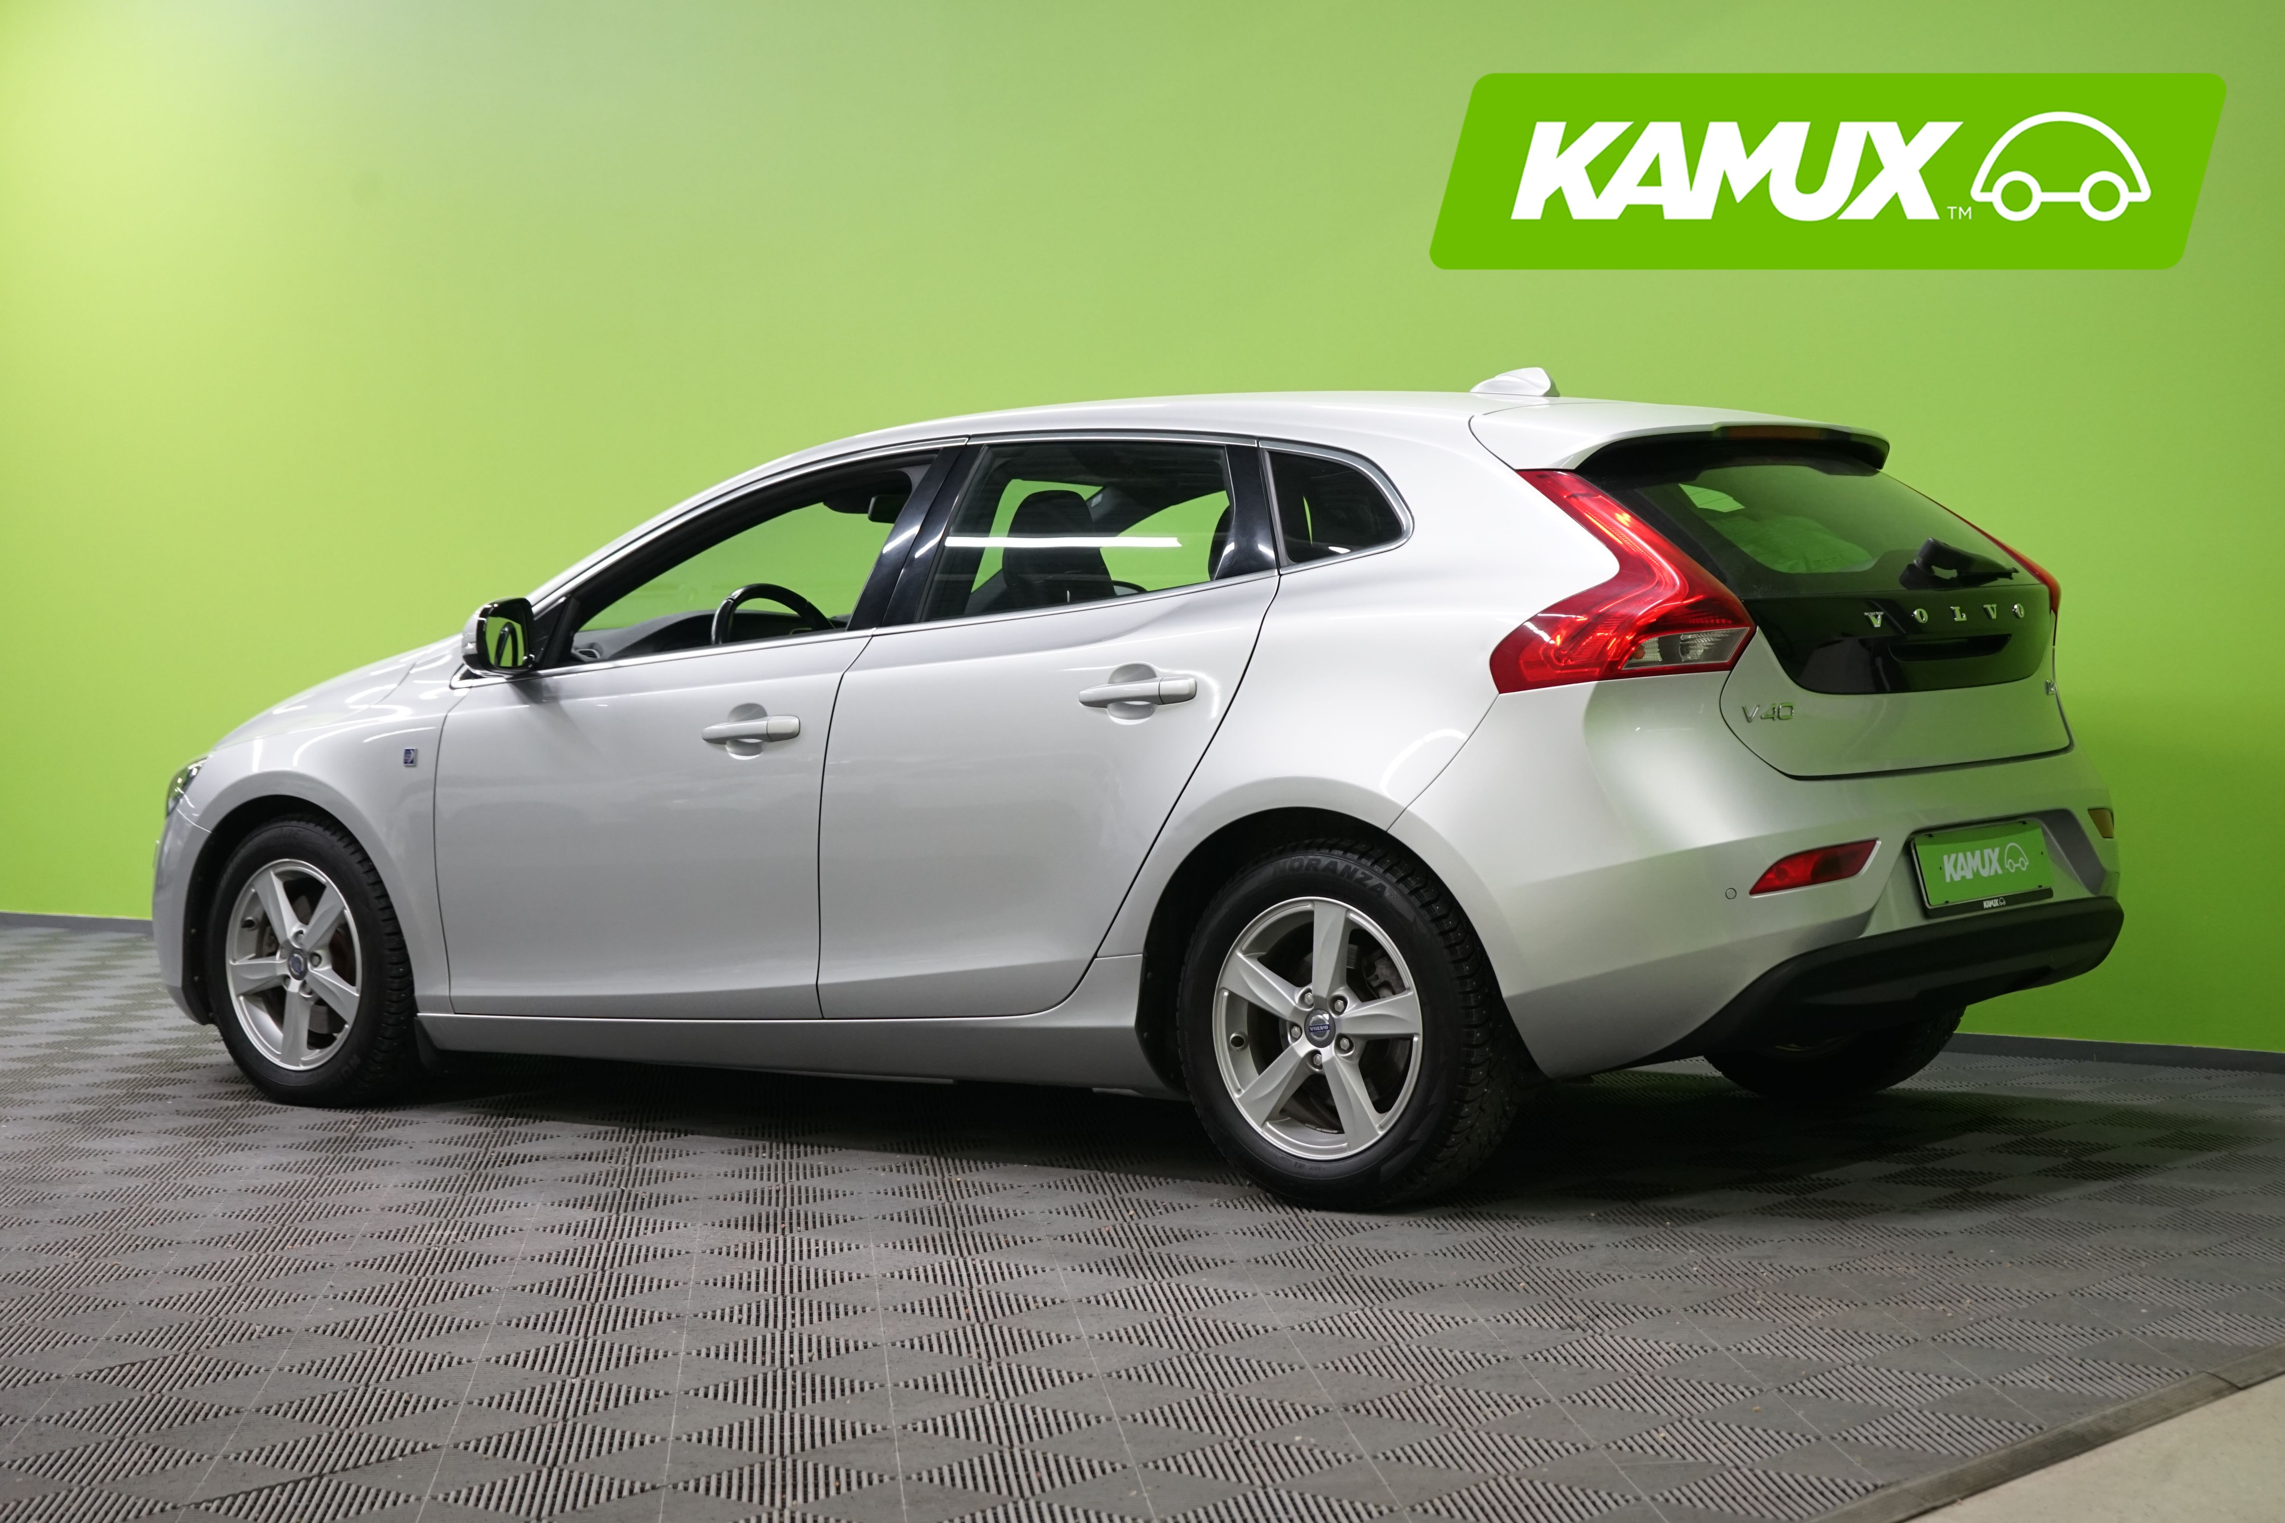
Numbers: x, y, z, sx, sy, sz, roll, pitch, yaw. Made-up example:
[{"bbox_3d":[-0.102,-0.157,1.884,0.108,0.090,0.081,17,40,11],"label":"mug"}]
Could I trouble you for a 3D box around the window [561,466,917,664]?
[{"bbox_3d":[-0.761,-0.362,7.529,0.839,0.378,0.060,1,-19,41],"label":"window"}]

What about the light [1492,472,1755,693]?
[{"bbox_3d":[0.743,-0.295,6.488,0.440,0.370,0.290,1,3,39],"label":"light"}]

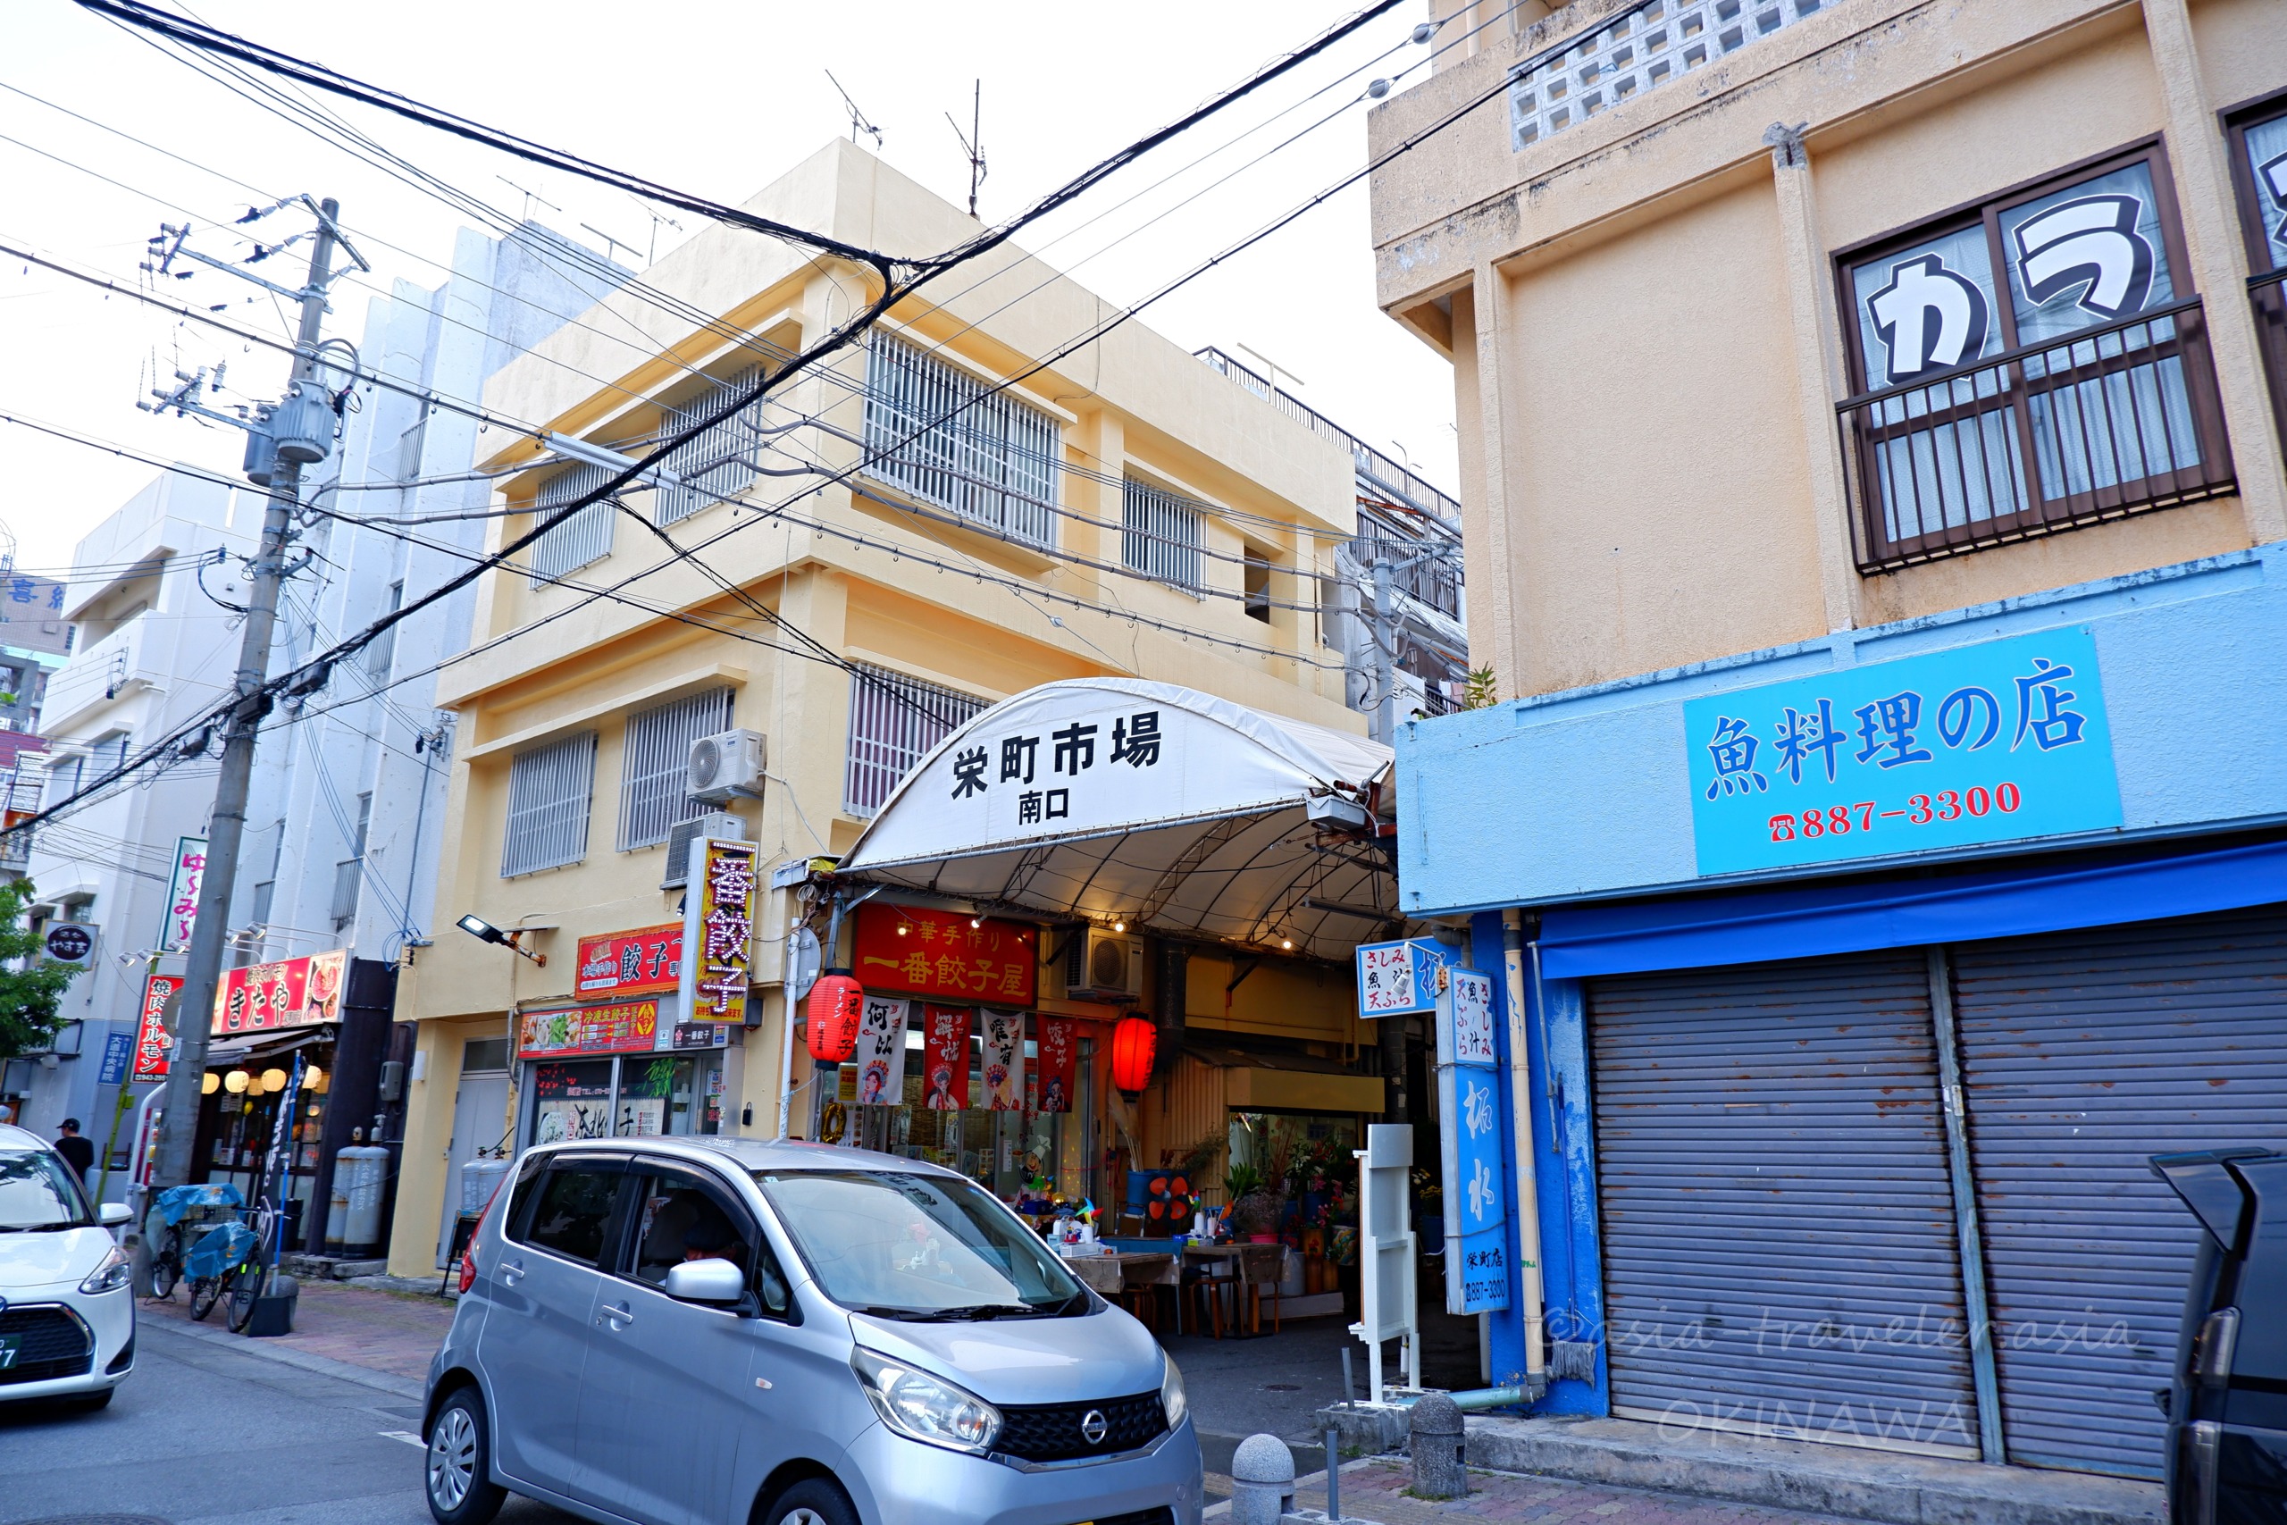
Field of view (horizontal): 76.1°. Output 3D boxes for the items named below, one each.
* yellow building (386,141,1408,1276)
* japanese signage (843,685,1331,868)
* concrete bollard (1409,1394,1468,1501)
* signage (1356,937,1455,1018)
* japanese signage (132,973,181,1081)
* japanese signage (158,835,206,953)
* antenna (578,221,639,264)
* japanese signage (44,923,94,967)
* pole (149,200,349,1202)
[{"bbox_3d":[-2.626,0.643,17.378,7.011,10.264,8.593,-12,-19,39],"label":"yellow building"},{"bbox_3d":[-0.641,-0.016,10.502,4.680,1.150,0.120,-12,-19,39],"label":"japanese signage"},{"bbox_3d":[1.343,3.101,6.699,0.256,0.430,0.256,-12,-19,39],"label":"concrete bollard"},{"bbox_3d":[1.586,1.273,8.645,0.710,0.435,0.110,-12,-19,39],"label":"signage"},{"bbox_3d":[-13.065,3.560,19.485,0.140,1.370,0.530,-12,-19,39],"label":"japanese signage"},{"bbox_3d":[-13.097,1.831,19.994,0.200,1.530,0.390,-12,-19,39],"label":"japanese signage"},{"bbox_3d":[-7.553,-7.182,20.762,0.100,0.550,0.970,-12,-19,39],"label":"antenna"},{"bbox_3d":[-17.607,3.002,23.940,0.200,0.756,0.730,-12,-19,39],"label":"japanese signage"},{"bbox_3d":[-9.585,-0.827,14.909,1.200,11.920,2.150,-12,-19,39],"label":"pole"}]

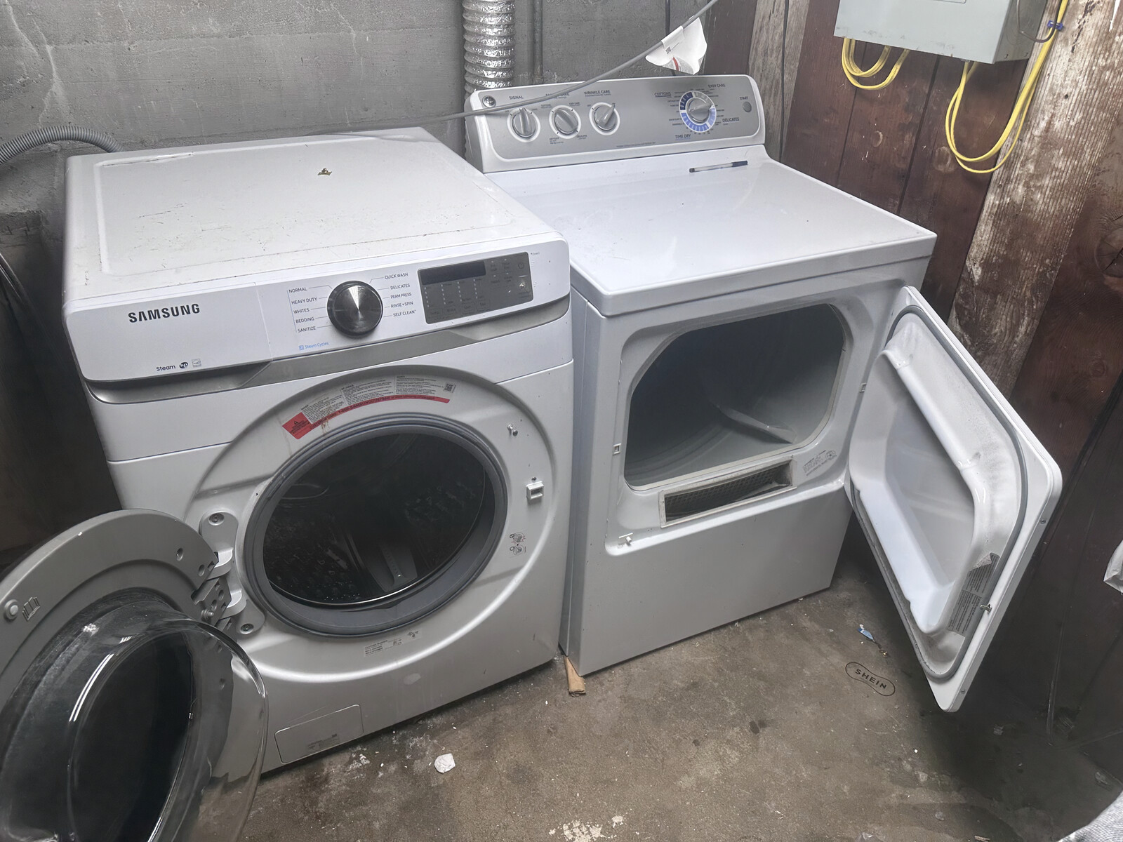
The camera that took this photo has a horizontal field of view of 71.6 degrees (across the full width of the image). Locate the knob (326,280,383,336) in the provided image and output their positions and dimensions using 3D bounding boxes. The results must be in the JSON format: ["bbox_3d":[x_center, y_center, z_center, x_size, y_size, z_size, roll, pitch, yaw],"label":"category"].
[{"bbox_3d":[-0.278,-0.152,1.062,0.074,0.074,0.024,-14,18,-23],"label":"knob"}]

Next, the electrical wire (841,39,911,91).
[{"bbox_3d":[0.599,-0.684,1.496,0.050,0.090,0.135,-19,40,-27],"label":"electrical wire"}]

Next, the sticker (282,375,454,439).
[{"bbox_3d":[-0.287,-0.031,1.174,0.262,0.081,0.005,-14,38,-23],"label":"sticker"}]

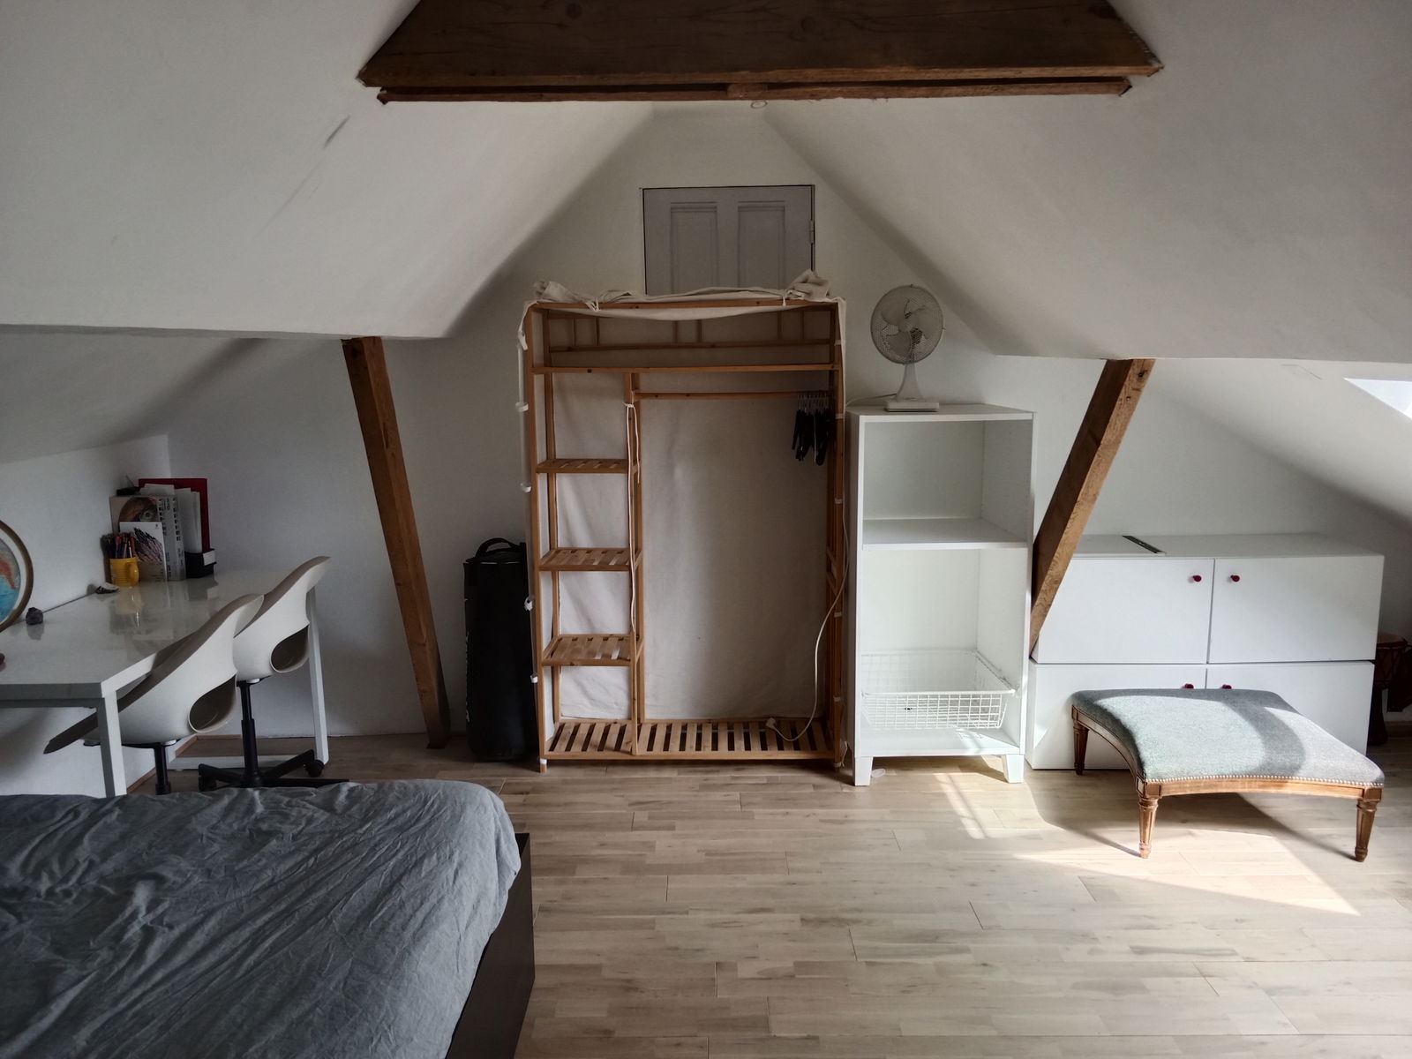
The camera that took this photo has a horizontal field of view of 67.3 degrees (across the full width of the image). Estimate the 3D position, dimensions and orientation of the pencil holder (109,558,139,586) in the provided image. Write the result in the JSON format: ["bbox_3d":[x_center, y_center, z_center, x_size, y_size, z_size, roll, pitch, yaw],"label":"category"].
[{"bbox_3d":[-2.043,0.143,3.719,0.090,0.100,0.105,-5,10,-23],"label":"pencil holder"}]

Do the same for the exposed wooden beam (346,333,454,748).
[{"bbox_3d":[-1.071,0.111,3.790,0.070,1.720,0.155,0,32,1],"label":"exposed wooden beam"}]

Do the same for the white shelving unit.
[{"bbox_3d":[0.813,0.213,3.938,0.600,1.310,0.565,-1,9,-1],"label":"white shelving unit"}]

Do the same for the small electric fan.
[{"bbox_3d":[0.704,-0.635,3.736,0.260,0.440,0.220,2,10,18],"label":"small electric fan"}]

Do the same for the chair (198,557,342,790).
[{"bbox_3d":[-1.537,0.523,3.576,0.620,0.865,0.630,0,9,1],"label":"chair"}]

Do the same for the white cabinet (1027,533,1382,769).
[{"bbox_3d":[1.808,0.449,4.022,1.205,0.795,0.420,-1,9,0],"label":"white cabinet"}]

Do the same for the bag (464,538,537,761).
[{"bbox_3d":[-0.775,0.447,4.064,0.255,0.840,0.250,0,9,1],"label":"bag"}]

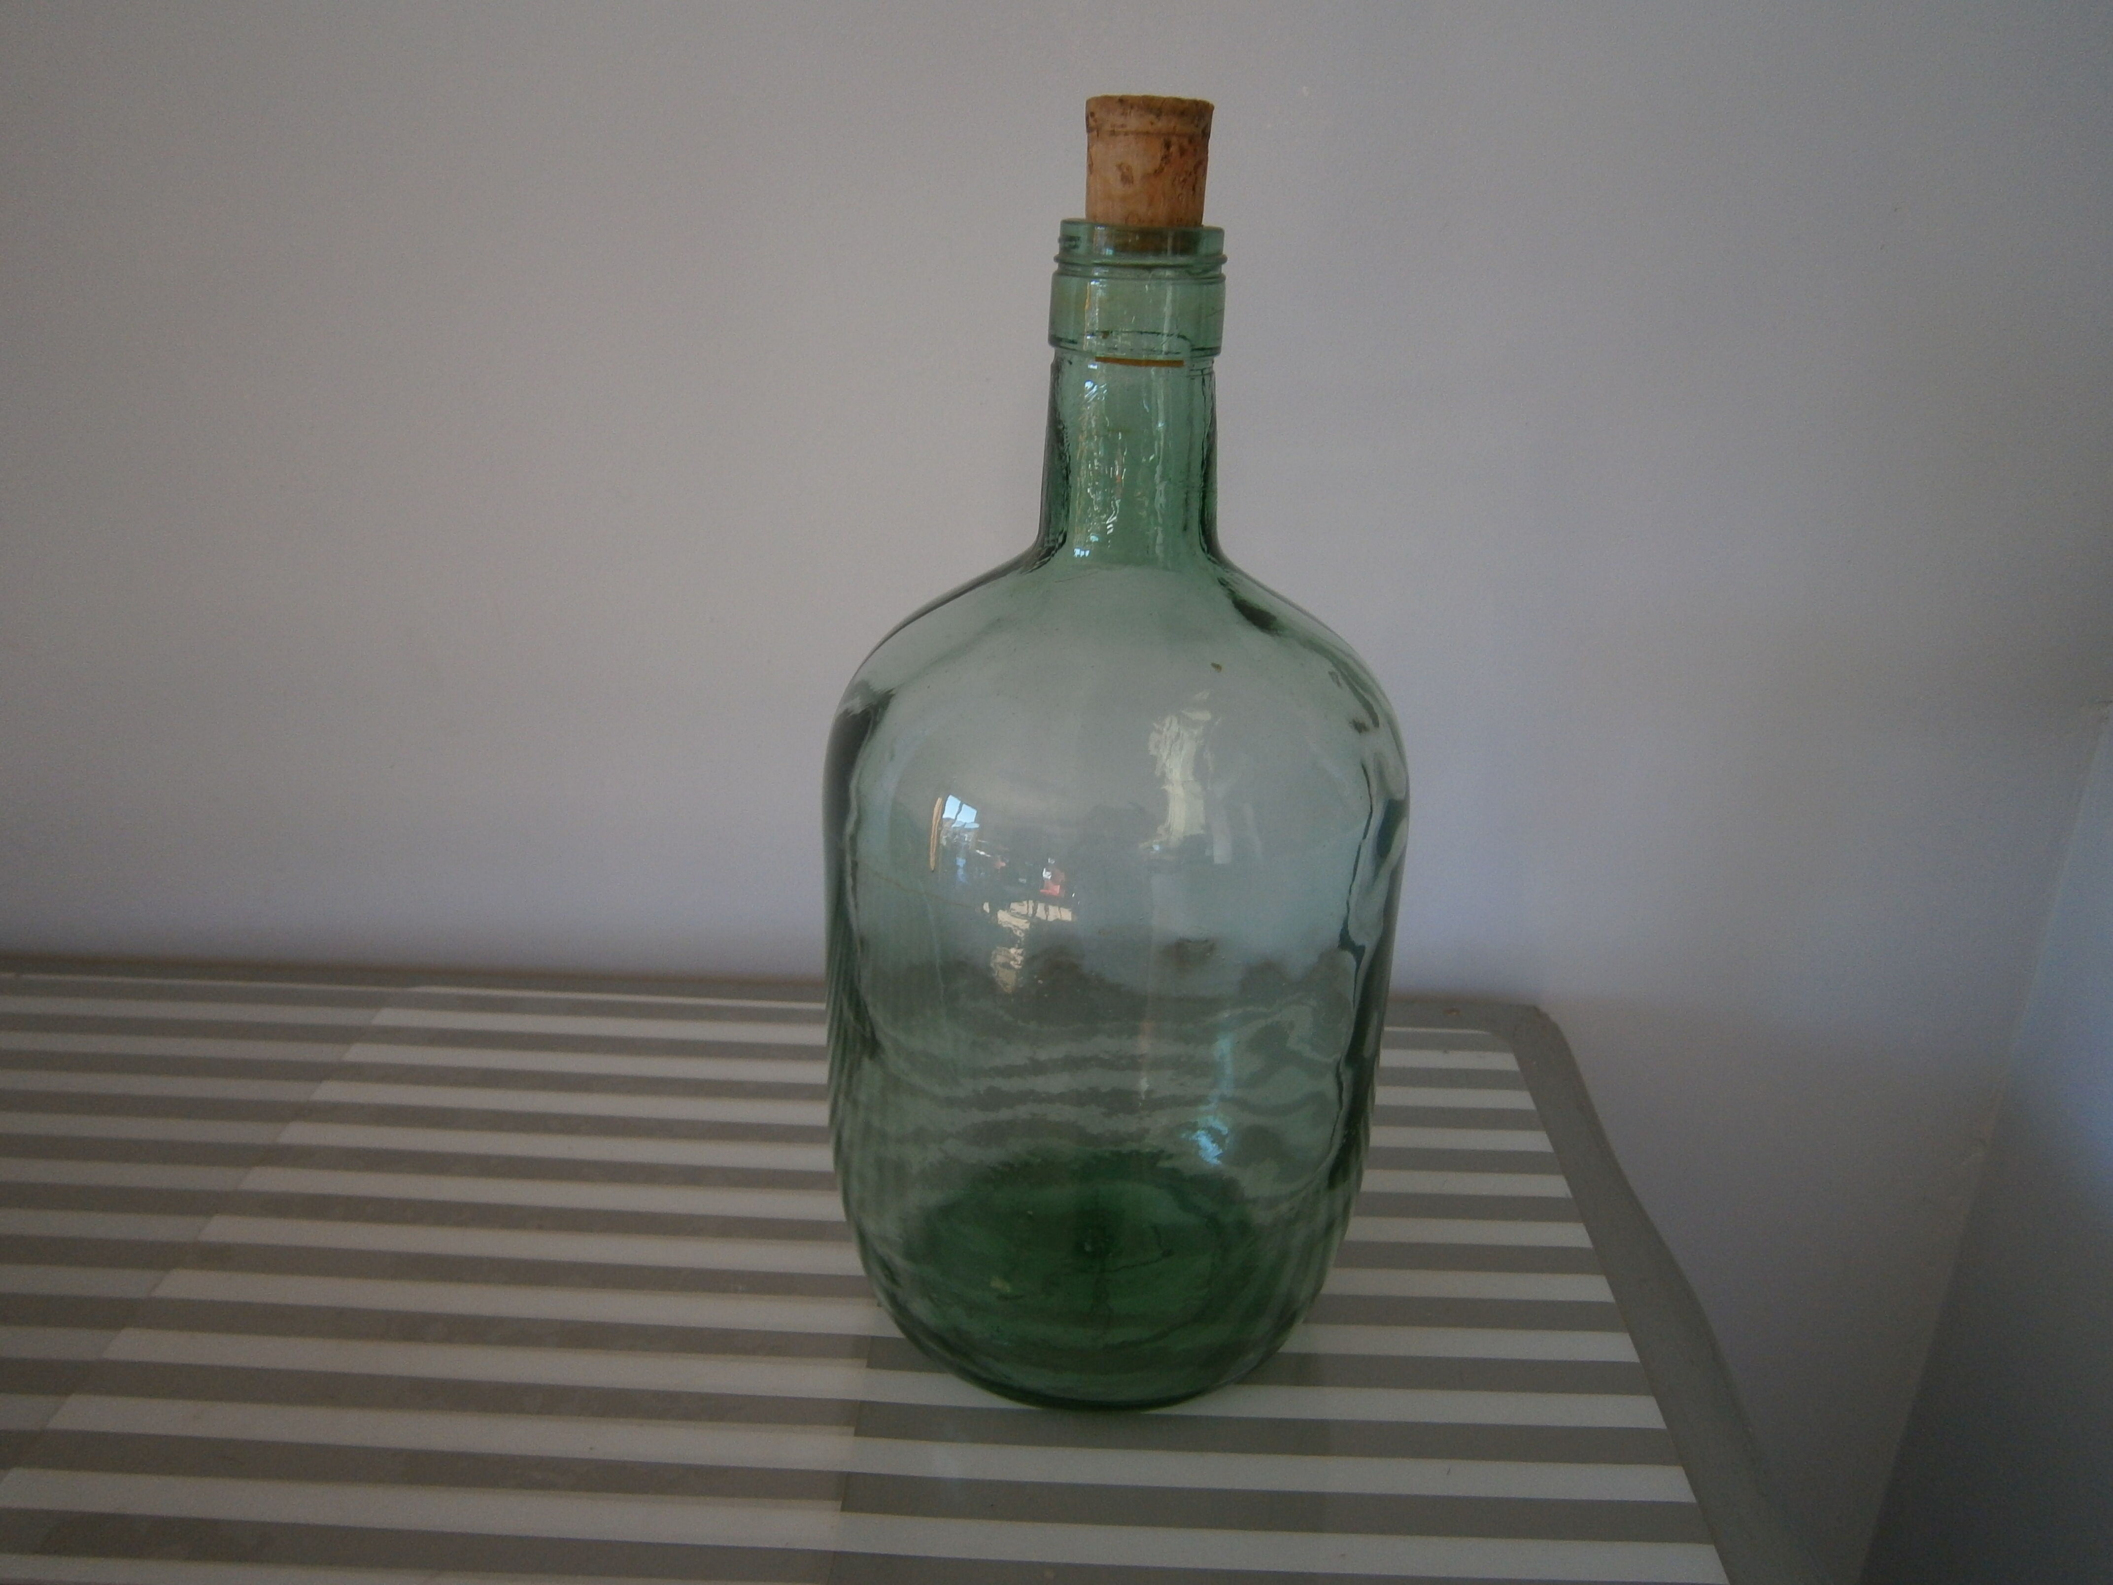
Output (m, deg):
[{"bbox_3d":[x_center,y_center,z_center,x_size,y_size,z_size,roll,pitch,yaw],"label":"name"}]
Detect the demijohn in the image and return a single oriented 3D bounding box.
[{"bbox_3d":[0.018,-0.001,0.489,0.179,0.389,0.179,2,24,2],"label":"demijohn"}]

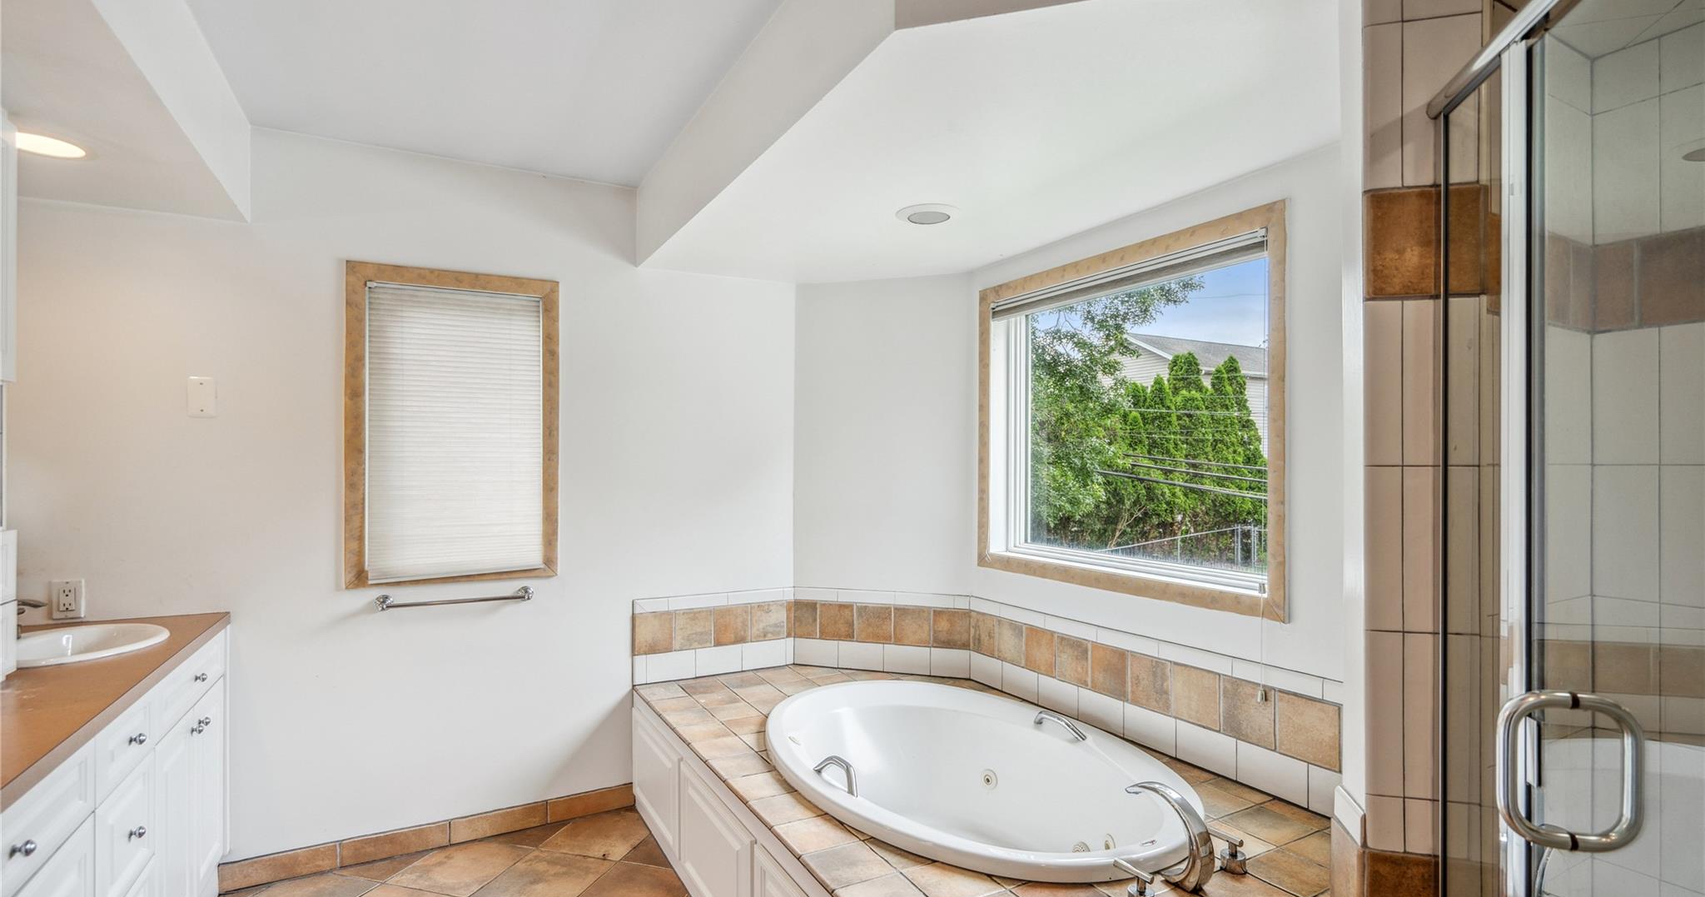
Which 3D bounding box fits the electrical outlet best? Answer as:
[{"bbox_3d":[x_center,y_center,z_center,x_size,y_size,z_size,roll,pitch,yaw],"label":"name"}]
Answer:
[{"bbox_3d":[-2.328,0.448,2.250,0.073,0.116,0.010,1,-1,-27],"label":"electrical outlet"}]

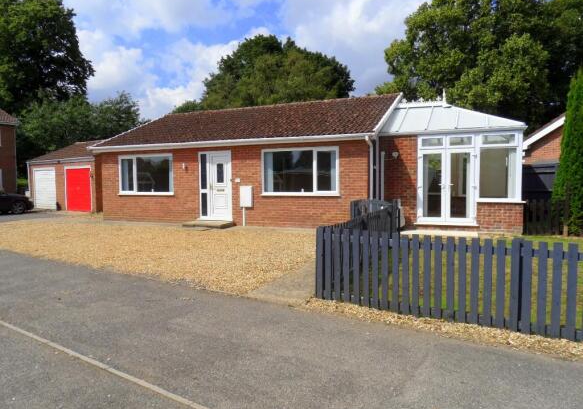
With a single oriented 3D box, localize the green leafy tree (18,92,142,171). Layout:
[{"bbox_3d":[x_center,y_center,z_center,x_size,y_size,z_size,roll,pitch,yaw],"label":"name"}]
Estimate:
[{"bbox_3d":[-15.552,-4.223,30.225,8.600,7.900,8.200,-1,3,0],"label":"green leafy tree"}]

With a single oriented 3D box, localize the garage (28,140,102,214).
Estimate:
[{"bbox_3d":[-9.689,-1.627,21.512,6.050,3.600,5.350,2,4,33],"label":"garage"}]

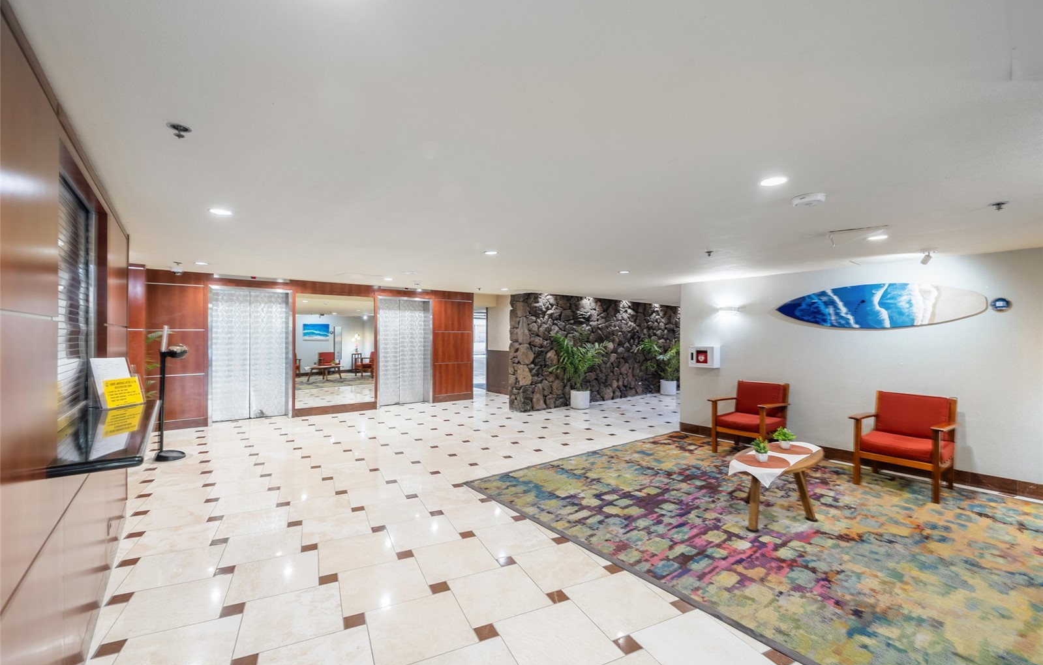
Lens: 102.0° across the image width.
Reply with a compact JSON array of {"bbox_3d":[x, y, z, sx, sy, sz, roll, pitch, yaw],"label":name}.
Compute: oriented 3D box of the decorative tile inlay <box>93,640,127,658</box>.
[{"bbox_3d":[-1.887,1.456,1.935,0.100,0.010,0.100,0,0,-24],"label":"decorative tile inlay"}]

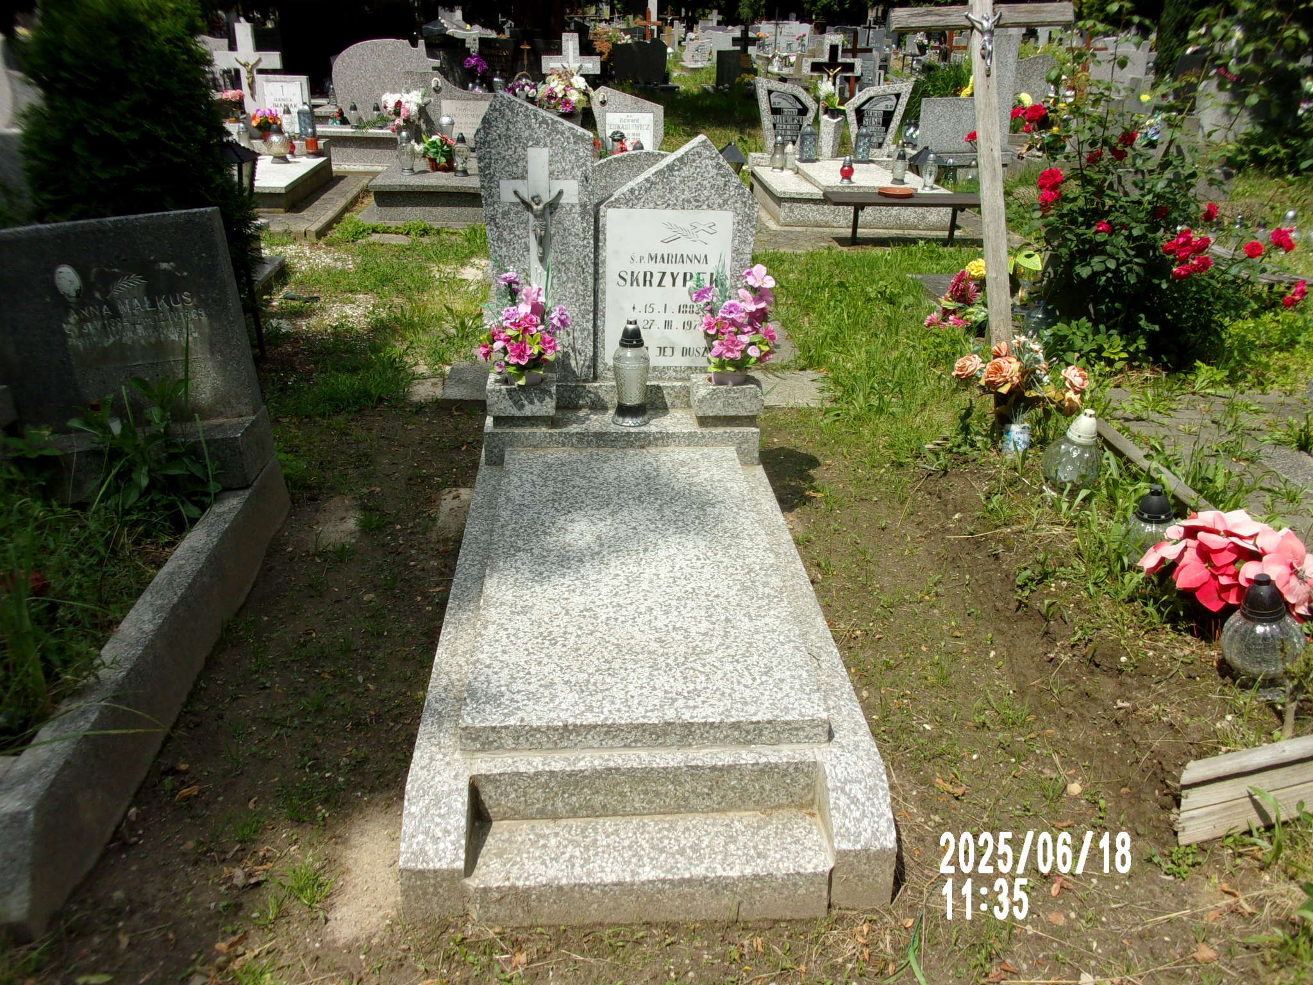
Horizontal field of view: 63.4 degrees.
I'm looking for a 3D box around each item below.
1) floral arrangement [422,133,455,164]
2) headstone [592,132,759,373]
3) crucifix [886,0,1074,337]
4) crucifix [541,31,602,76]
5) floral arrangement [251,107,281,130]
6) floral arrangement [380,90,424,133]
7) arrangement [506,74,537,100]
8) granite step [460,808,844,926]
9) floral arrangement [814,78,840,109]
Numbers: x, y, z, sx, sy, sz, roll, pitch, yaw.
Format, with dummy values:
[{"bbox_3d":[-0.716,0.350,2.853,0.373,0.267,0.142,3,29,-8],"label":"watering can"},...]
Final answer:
[{"bbox_3d":[-1.698,-2.659,8.284,0.257,0.261,0.230,0,24,-4],"label":"floral arrangement"},{"bbox_3d":[0.058,-0.736,3.352,0.486,0.763,0.110,-1,23,-4],"label":"headstone"},{"bbox_3d":[1.173,-0.984,3.770,0.627,1.699,0.100,-9,22,0],"label":"crucifix"},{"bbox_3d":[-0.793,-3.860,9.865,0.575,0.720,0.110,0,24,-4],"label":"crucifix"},{"bbox_3d":[-3.482,-3.313,9.477,0.264,0.217,0.240,0,24,-4],"label":"floral arrangement"},{"bbox_3d":[-2.278,-3.401,9.530,0.410,0.410,0.340,0,24,-4],"label":"floral arrangement"},{"bbox_3d":[-1.485,-4.450,11.694,0.350,0.330,0.300,0,24,-4],"label":"arrangement"},{"bbox_3d":[-0.009,0.696,1.971,0.634,0.098,0.180,0,24,-4],"label":"granite step"},{"bbox_3d":[1.589,-3.702,9.880,0.260,0.310,0.230,0,24,-4],"label":"floral arrangement"}]

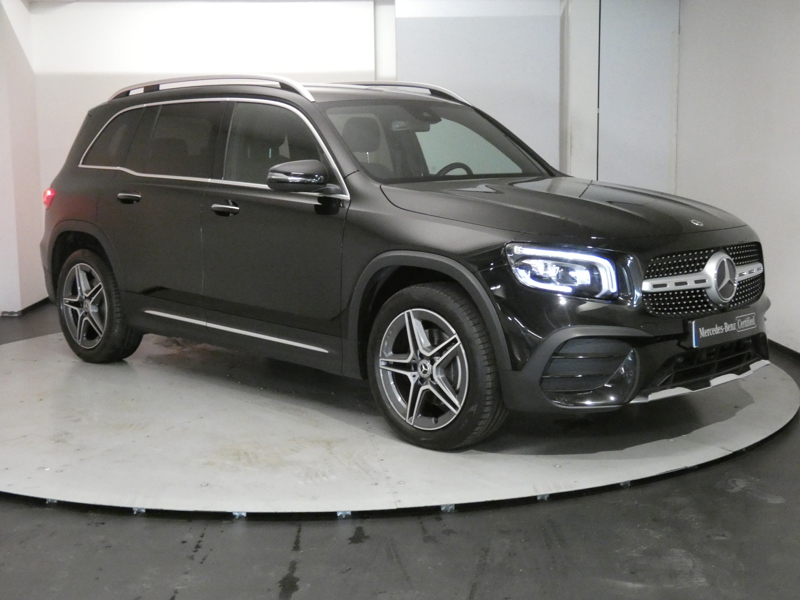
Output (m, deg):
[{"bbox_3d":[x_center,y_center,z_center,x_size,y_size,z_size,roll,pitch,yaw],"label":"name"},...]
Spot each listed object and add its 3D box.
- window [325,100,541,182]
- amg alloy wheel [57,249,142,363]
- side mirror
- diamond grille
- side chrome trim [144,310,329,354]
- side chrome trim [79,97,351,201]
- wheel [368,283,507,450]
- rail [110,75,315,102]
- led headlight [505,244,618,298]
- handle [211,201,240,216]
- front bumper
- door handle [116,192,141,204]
[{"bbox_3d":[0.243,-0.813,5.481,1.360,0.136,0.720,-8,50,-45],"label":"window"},{"bbox_3d":[-1.847,0.026,6.545,0.715,0.710,0.240,7,11,44],"label":"amg alloy wheel"},{"bbox_3d":[-0.471,-0.579,4.938,0.190,0.150,0.215,7,11,44],"label":"side mirror"},{"bbox_3d":[1.333,-0.085,4.500,0.105,0.280,1.000,7,11,44],"label":"diamond grille"},{"bbox_3d":[-0.888,0.155,5.474,1.570,0.035,0.030,9,10,44],"label":"side chrome trim"},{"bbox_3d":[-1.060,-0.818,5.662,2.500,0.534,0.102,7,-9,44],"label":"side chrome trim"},{"bbox_3d":[0.168,0.281,4.573,0.715,0.710,0.240,7,9,44],"label":"wheel"},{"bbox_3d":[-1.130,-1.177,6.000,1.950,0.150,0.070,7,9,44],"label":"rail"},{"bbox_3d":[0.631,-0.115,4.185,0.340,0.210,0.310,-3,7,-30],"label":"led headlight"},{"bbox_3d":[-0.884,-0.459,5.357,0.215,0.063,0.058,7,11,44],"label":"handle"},{"bbox_3d":[1.187,0.158,4.680,0.520,0.490,1.820,7,9,44],"label":"front bumper"},{"bbox_3d":[-1.543,-0.578,6.042,0.225,0.058,0.055,7,9,44],"label":"door handle"}]

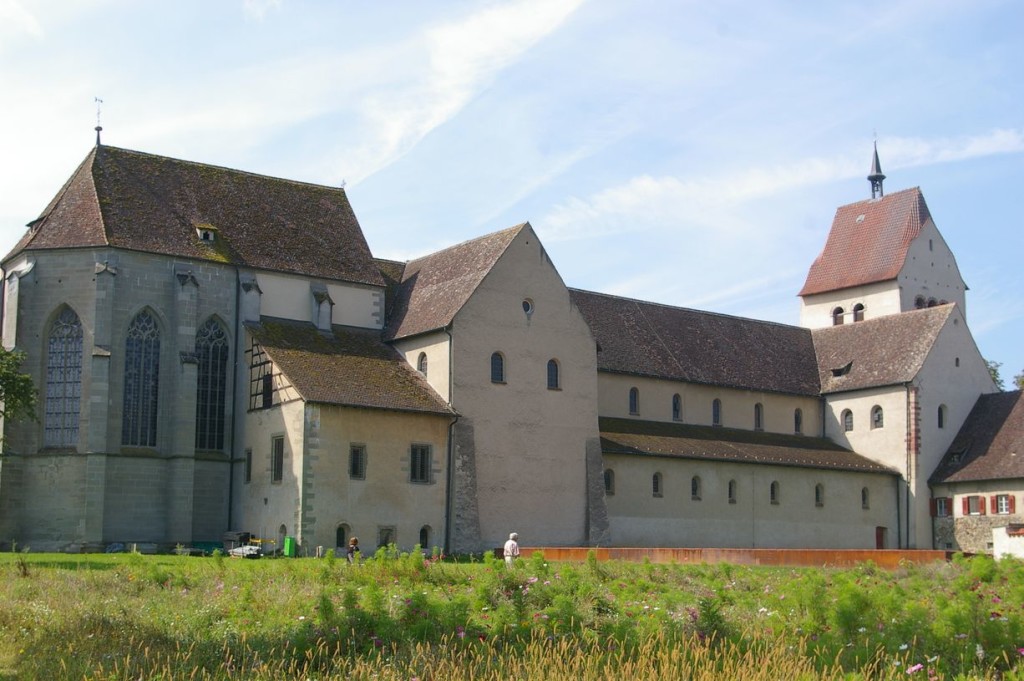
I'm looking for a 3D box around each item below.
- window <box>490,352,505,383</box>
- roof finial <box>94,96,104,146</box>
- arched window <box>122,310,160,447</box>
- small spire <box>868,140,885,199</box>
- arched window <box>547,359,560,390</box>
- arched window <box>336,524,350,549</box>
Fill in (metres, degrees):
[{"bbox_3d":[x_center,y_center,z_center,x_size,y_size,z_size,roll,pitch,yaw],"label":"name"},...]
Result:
[{"bbox_3d":[-0.841,1.600,82.385,0.920,1.720,0.250,7,-12,-37],"label":"window"},{"bbox_3d":[-24.626,-13.075,83.141,0.500,2.970,0.500,7,-12,-37],"label":"roof finial"},{"bbox_3d":[-20.532,2.097,77.279,1.950,7.600,0.400,7,-12,-37],"label":"arched window"},{"bbox_3d":[33.603,-15.762,128.394,1.350,5.200,1.350,7,-12,-37],"label":"small spire"},{"bbox_3d":[2.530,2.075,84.903,0.920,1.830,0.250,7,-12,-37],"label":"arched window"},{"bbox_3d":[-9.036,10.514,74.689,0.750,1.280,0.300,7,-12,-37],"label":"arched window"}]

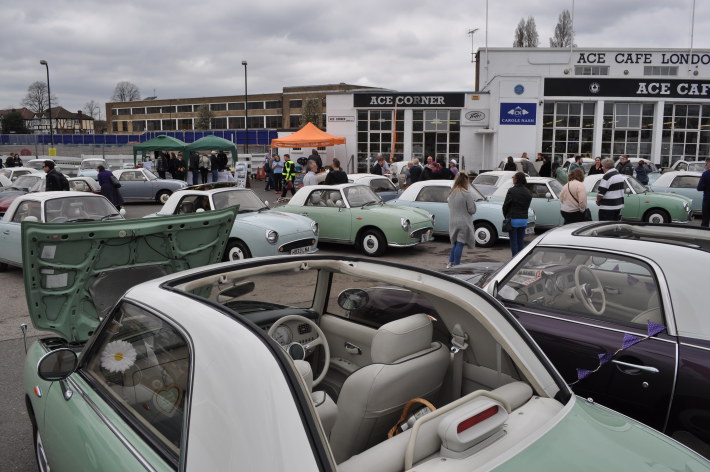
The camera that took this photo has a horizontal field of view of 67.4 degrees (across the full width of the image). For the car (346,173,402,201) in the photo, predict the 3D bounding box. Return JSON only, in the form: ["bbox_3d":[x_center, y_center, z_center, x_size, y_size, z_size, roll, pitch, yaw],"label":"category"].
[{"bbox_3d":[0.410,-1.145,15.856,3.740,1.365,1.630,-7,12,-39],"label":"car"}]

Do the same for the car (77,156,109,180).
[{"bbox_3d":[-13.519,-3.250,27.643,1.640,1.360,3.740,-4,10,-26],"label":"car"}]

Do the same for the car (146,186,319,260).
[{"bbox_3d":[-2.500,-0.260,10.154,3.740,1.400,1.630,6,11,34],"label":"car"}]

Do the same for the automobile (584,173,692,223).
[{"bbox_3d":[7.428,-1.035,15.117,3.740,1.360,1.640,7,11,36],"label":"automobile"}]

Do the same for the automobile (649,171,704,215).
[{"bbox_3d":[10.449,-1.294,16.444,3.740,1.360,1.640,6,11,34],"label":"automobile"}]

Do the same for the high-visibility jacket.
[{"bbox_3d":[-2.770,-2.758,22.500,0.380,0.840,0.550,-9,13,-44],"label":"high-visibility jacket"}]

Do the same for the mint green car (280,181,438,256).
[{"bbox_3d":[-0.229,-0.447,11.281,3.740,1.360,1.640,6,11,33],"label":"mint green car"}]

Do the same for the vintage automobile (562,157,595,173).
[{"bbox_3d":[10.122,-2.798,23.814,1.630,1.365,3.740,1,9,7],"label":"vintage automobile"}]

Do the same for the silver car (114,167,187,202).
[{"bbox_3d":[-8.350,-1.887,20.538,3.740,1.365,1.630,-1,9,-7],"label":"silver car"}]

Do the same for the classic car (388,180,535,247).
[{"bbox_3d":[2.280,-0.623,12.557,3.740,1.365,1.630,7,11,36],"label":"classic car"}]

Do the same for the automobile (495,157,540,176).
[{"bbox_3d":[7.120,-2.756,23.620,1.630,1.365,3.740,0,9,1],"label":"automobile"}]

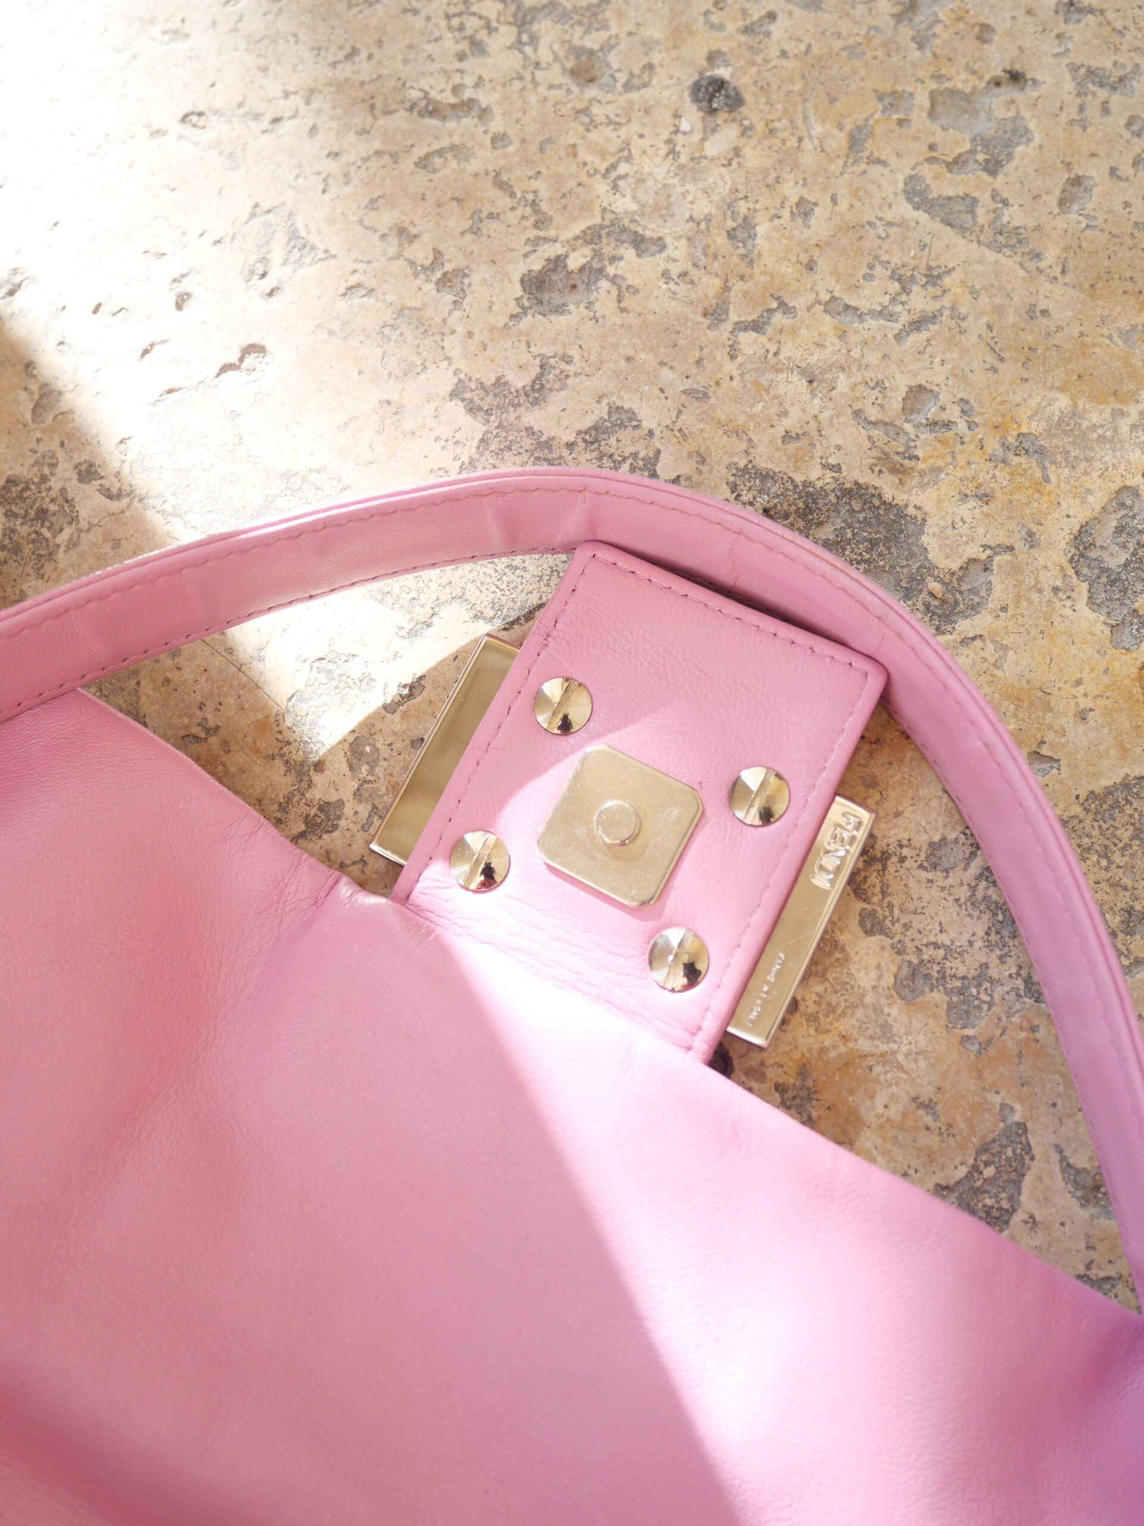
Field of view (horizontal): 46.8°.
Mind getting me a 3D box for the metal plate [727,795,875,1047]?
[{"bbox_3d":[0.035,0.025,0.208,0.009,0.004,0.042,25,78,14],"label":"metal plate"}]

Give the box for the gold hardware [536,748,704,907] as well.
[{"bbox_3d":[0.008,0.009,0.208,0.021,0.004,0.021,25,78,14],"label":"gold hardware"}]

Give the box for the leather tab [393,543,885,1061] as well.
[{"bbox_3d":[0.011,0.004,0.213,0.056,0.005,0.068,25,78,14],"label":"leather tab"}]

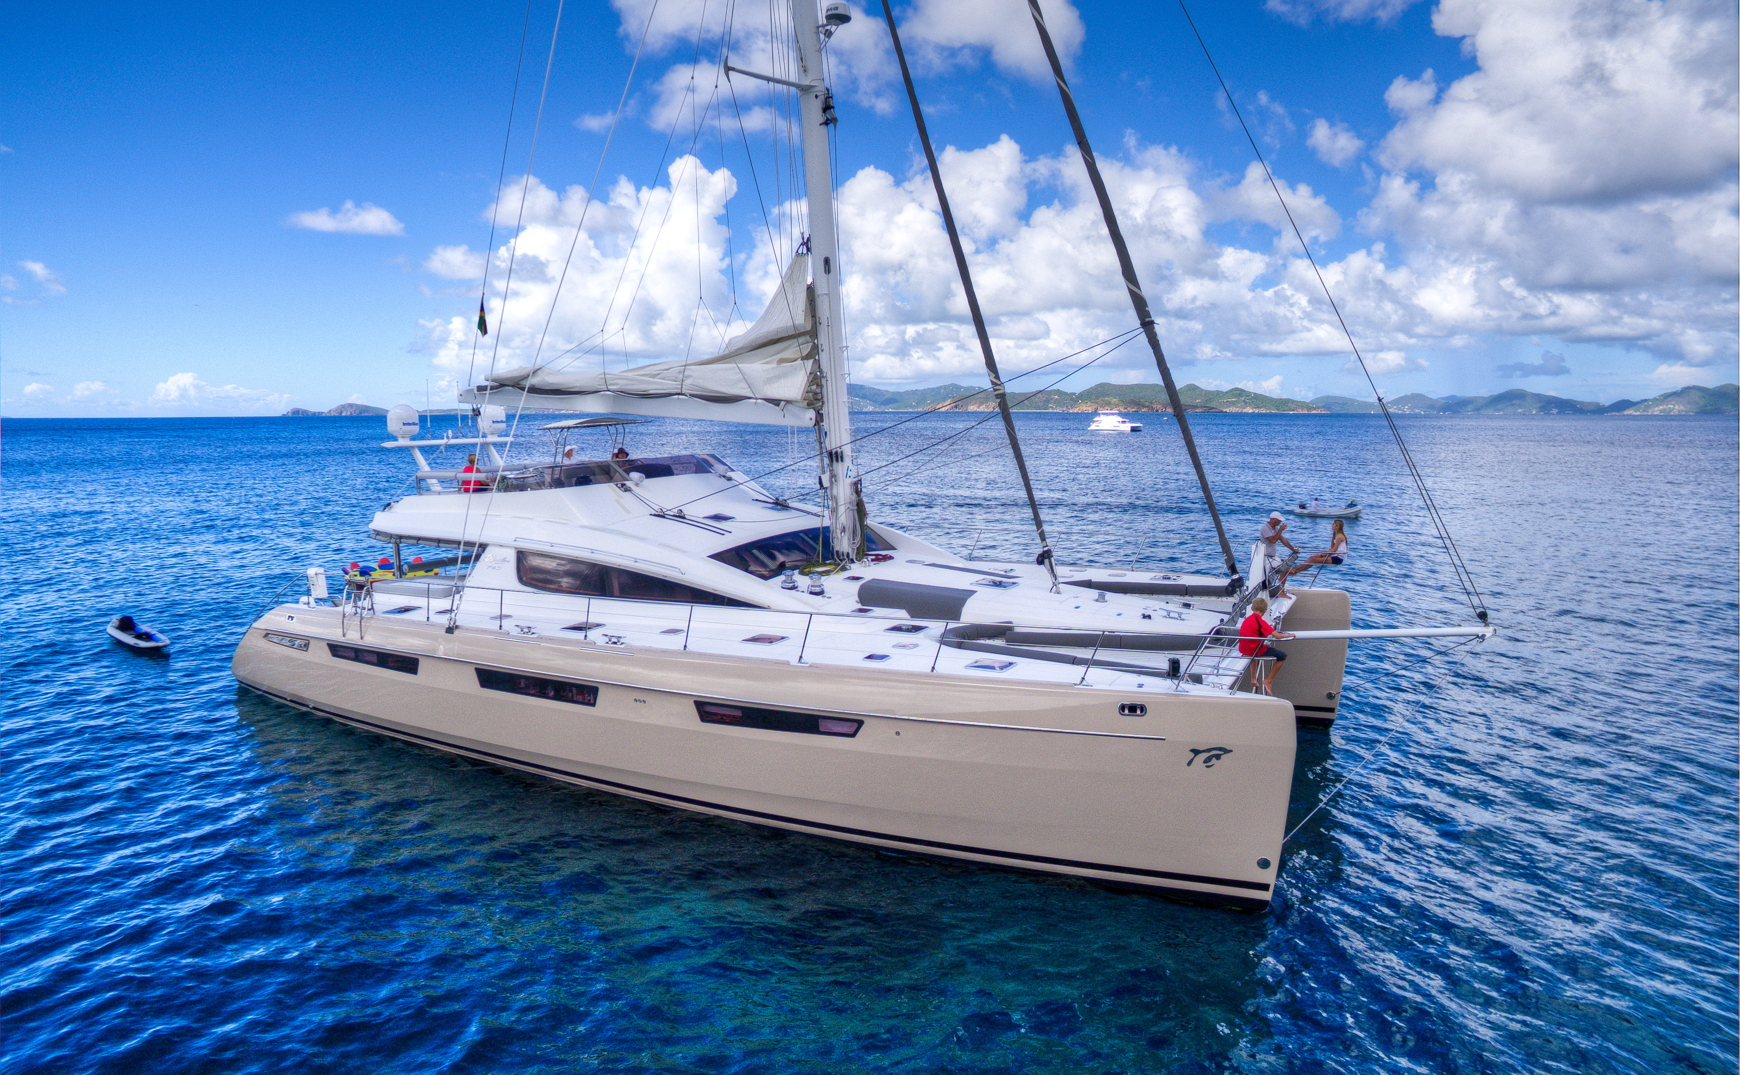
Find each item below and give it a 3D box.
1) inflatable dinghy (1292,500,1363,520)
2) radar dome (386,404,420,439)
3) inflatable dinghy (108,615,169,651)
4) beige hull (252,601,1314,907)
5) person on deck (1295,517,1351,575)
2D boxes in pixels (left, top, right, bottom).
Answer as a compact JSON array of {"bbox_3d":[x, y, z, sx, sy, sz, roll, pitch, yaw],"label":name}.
[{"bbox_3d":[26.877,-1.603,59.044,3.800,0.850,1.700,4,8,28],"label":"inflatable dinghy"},{"bbox_3d":[-10.603,-2.626,22.883,0.780,0.800,0.780,4,8,28],"label":"radar dome"},{"bbox_3d":[-19.545,2.474,26.990,2.600,0.680,1.000,5,9,37],"label":"inflatable dinghy"},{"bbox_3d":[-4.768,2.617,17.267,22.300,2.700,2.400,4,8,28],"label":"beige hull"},{"bbox_3d":[8.534,0.180,18.951,0.980,1.050,0.450,4,8,28],"label":"person on deck"}]

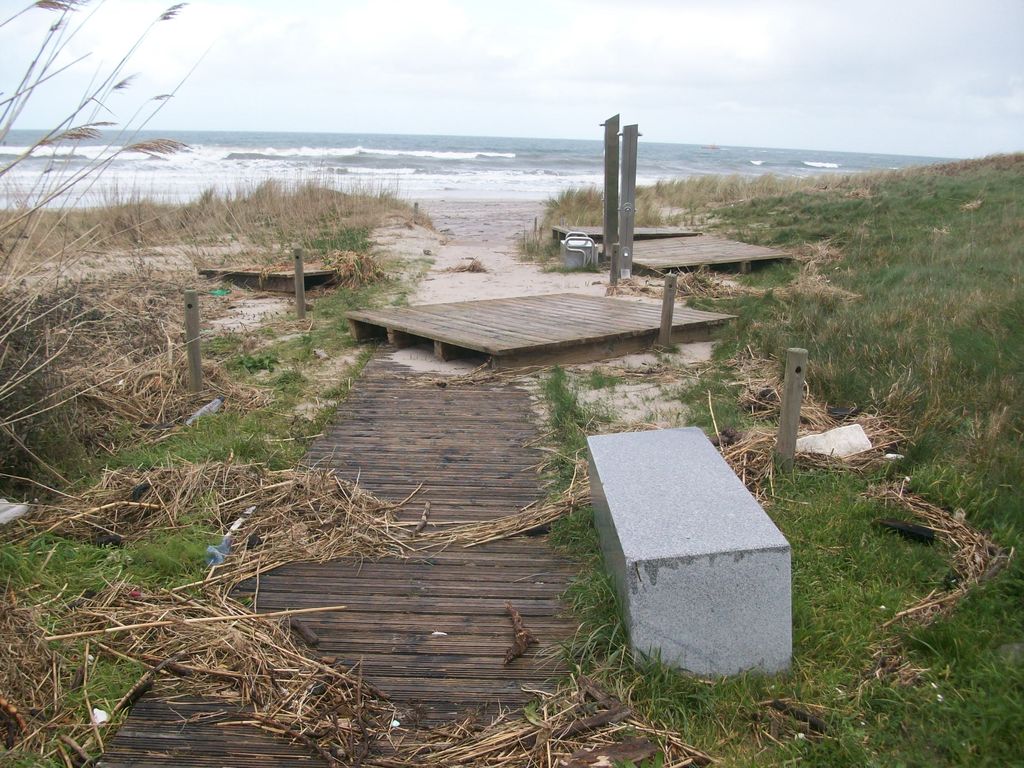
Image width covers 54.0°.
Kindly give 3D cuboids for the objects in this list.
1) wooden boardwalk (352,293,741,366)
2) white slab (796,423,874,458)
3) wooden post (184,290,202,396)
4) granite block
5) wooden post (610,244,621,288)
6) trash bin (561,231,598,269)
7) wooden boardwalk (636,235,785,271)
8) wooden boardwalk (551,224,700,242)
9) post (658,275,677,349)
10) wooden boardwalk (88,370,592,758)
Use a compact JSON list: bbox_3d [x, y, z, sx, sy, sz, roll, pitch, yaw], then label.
[{"bbox_3d":[0.268,-0.507,9.017,2.680,0.190,2.190,-10,16,-38],"label":"wooden boardwalk"},{"bbox_3d":[1.647,0.301,5.170,0.370,0.080,0.210,-10,28,-11],"label":"white slab"},{"bbox_3d":[-2.144,-0.277,6.743,0.092,0.703,0.092,2,13,0],"label":"wooden post"},{"bbox_3d":[0.627,0.581,3.930,0.515,0.417,1.468,-5,12,0],"label":"granite block"},{"bbox_3d":[1.426,-1.630,13.848,0.095,0.565,0.095,2,13,0],"label":"wooden post"},{"bbox_3d":[1.030,-2.068,15.329,0.560,0.550,0.480,2,14,0],"label":"trash bin"},{"bbox_3d":[2.706,-2.014,15.879,2.150,0.220,2.850,-7,16,-13],"label":"wooden boardwalk"},{"bbox_3d":[2.377,-3.061,21.017,2.650,0.281,1.668,-3,14,-19],"label":"wooden boardwalk"},{"bbox_3d":[1.420,-0.667,9.169,0.100,0.645,0.100,2,13,0],"label":"post"},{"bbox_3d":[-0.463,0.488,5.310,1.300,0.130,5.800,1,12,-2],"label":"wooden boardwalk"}]

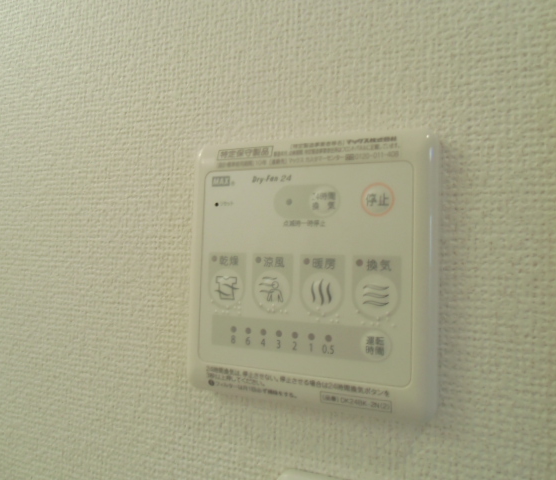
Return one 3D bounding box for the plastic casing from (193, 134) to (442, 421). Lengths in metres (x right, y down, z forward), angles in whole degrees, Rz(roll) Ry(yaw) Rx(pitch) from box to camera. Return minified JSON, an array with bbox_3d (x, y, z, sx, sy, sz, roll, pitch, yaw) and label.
[{"bbox_3d":[0.011,0.013,0.203,0.116,0.120,0.013,1,-4,21],"label":"plastic casing"}]

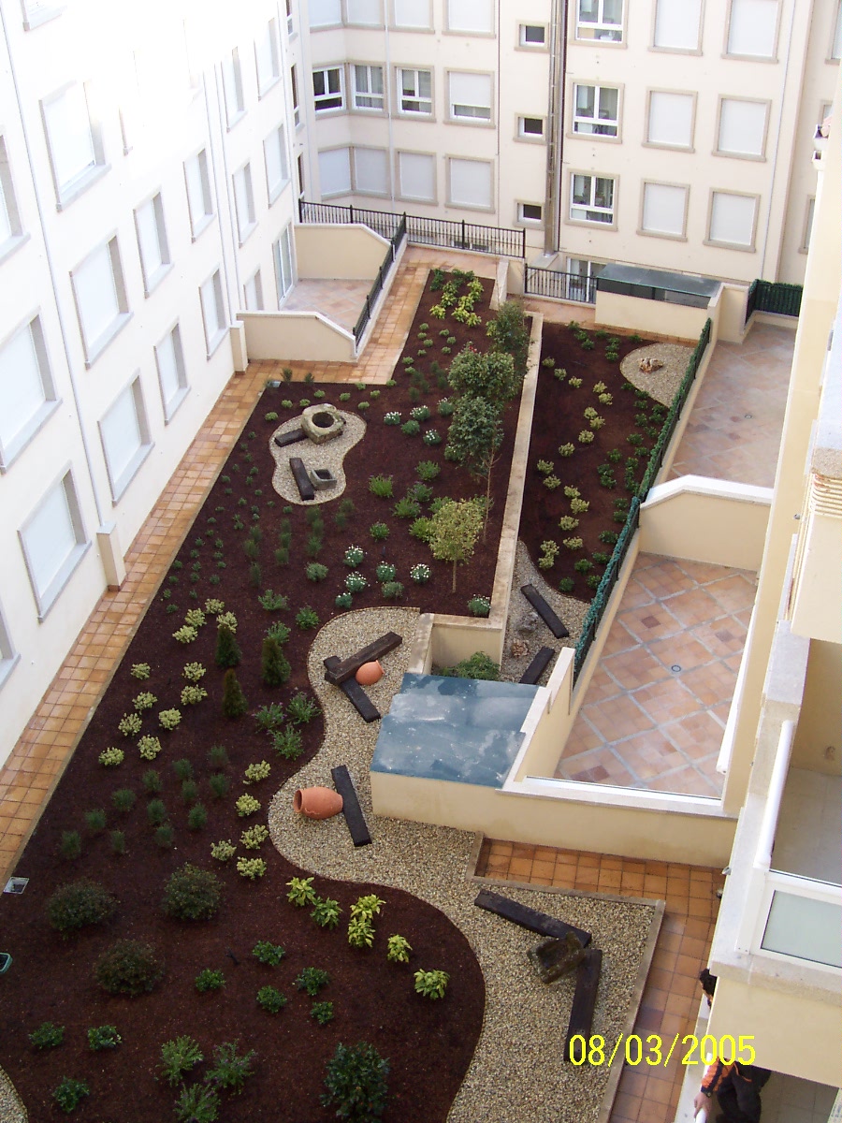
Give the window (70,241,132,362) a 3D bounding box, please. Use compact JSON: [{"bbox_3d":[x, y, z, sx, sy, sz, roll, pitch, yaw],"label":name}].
[{"bbox_3d":[-5.757,-4.727,21.569,0.160,1.568,2.112,3,35,7],"label":"window"}]

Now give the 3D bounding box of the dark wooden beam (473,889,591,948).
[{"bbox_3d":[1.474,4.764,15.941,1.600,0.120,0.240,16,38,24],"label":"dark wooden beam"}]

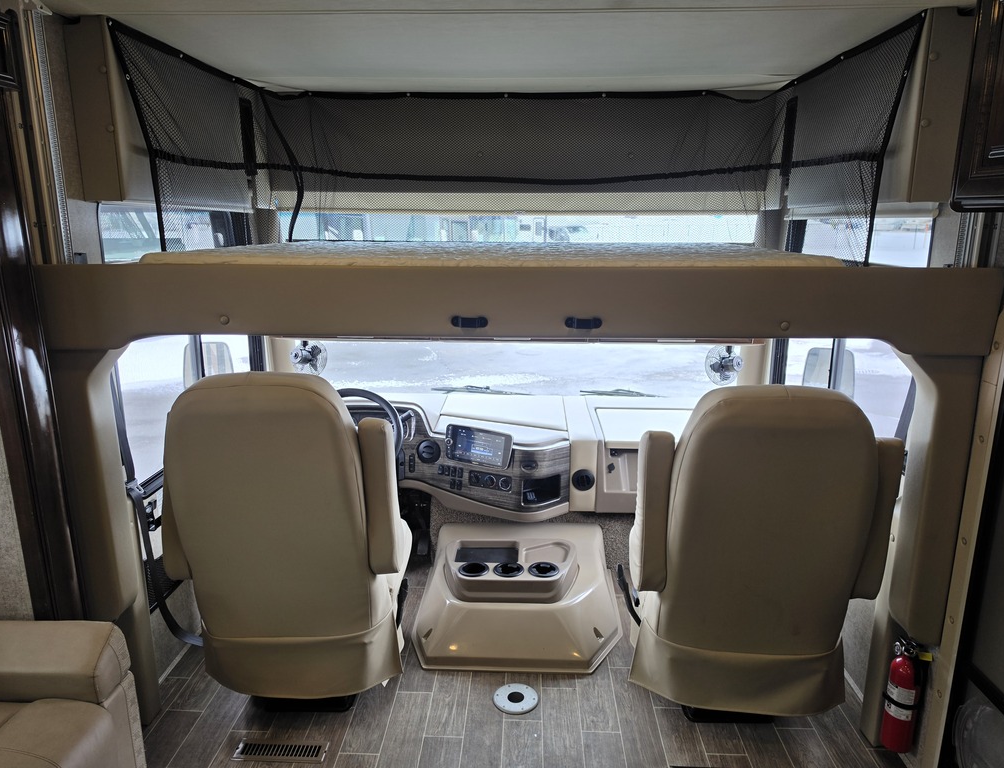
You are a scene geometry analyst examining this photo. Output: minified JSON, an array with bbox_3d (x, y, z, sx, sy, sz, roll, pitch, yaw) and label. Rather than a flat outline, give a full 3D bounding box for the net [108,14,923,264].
[{"bbox_3d":[0.037,-0.782,2.354,2.120,0.620,1.070,1,13,2],"label":"net"}]

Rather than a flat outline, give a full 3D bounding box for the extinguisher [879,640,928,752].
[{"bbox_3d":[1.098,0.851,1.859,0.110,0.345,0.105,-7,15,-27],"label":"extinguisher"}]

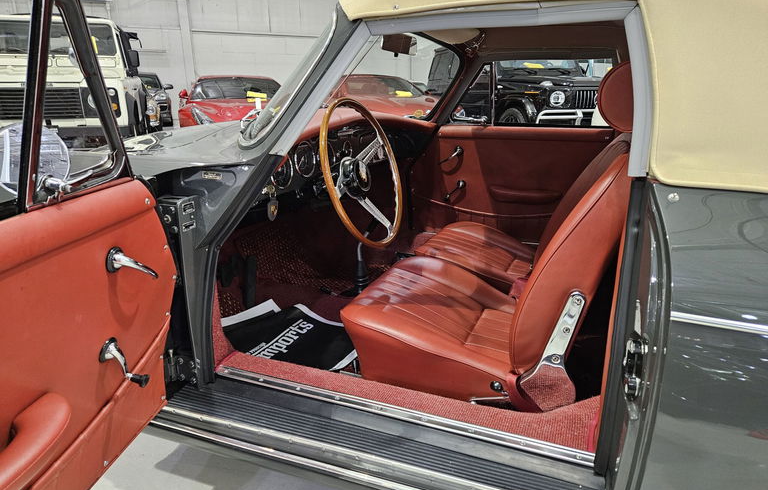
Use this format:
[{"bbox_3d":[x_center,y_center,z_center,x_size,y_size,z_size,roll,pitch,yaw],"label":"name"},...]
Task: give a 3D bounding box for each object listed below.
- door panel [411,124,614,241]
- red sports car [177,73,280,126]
[{"bbox_3d":[0.511,-0.230,2.192,0.842,0.554,0.099,7,18,21],"label":"door panel"},{"bbox_3d":[-2.620,-2.351,9.058,1.950,1.280,4.650,-6,18,-20],"label":"red sports car"}]

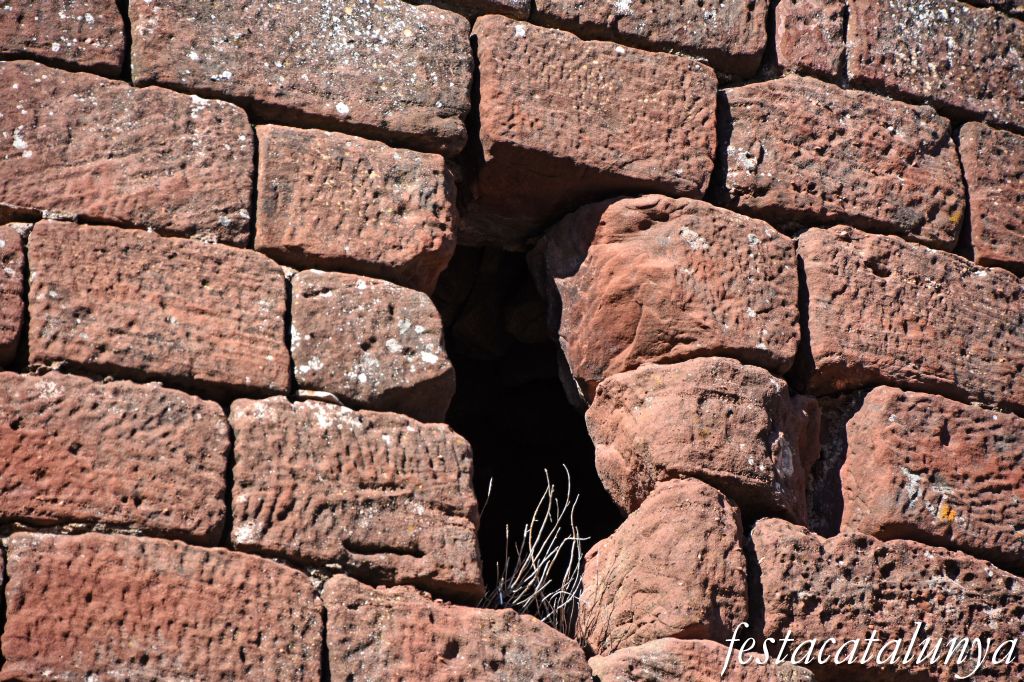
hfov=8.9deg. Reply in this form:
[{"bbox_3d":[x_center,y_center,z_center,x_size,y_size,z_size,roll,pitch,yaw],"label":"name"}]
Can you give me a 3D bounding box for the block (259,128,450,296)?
[{"bbox_3d":[-0.336,-0.186,12.693,0.388,0.301,0.310,9,-38,-12],"label":"block"}]

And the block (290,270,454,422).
[{"bbox_3d":[-0.298,0.068,12.501,0.309,0.283,0.290,10,-38,-12],"label":"block"}]

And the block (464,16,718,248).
[{"bbox_3d":[0.120,-0.371,13.024,0.495,0.319,0.340,11,-38,-15],"label":"block"}]

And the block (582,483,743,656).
[{"bbox_3d":[0.270,0.485,12.414,0.281,0.351,0.290,12,-39,-15],"label":"block"}]

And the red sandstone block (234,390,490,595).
[{"bbox_3d":[-0.323,0.365,12.279,0.479,0.361,0.310,9,-38,-12],"label":"red sandstone block"}]

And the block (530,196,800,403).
[{"bbox_3d":[0.281,-0.021,12.822,0.470,0.367,0.330,12,-39,-15],"label":"block"}]

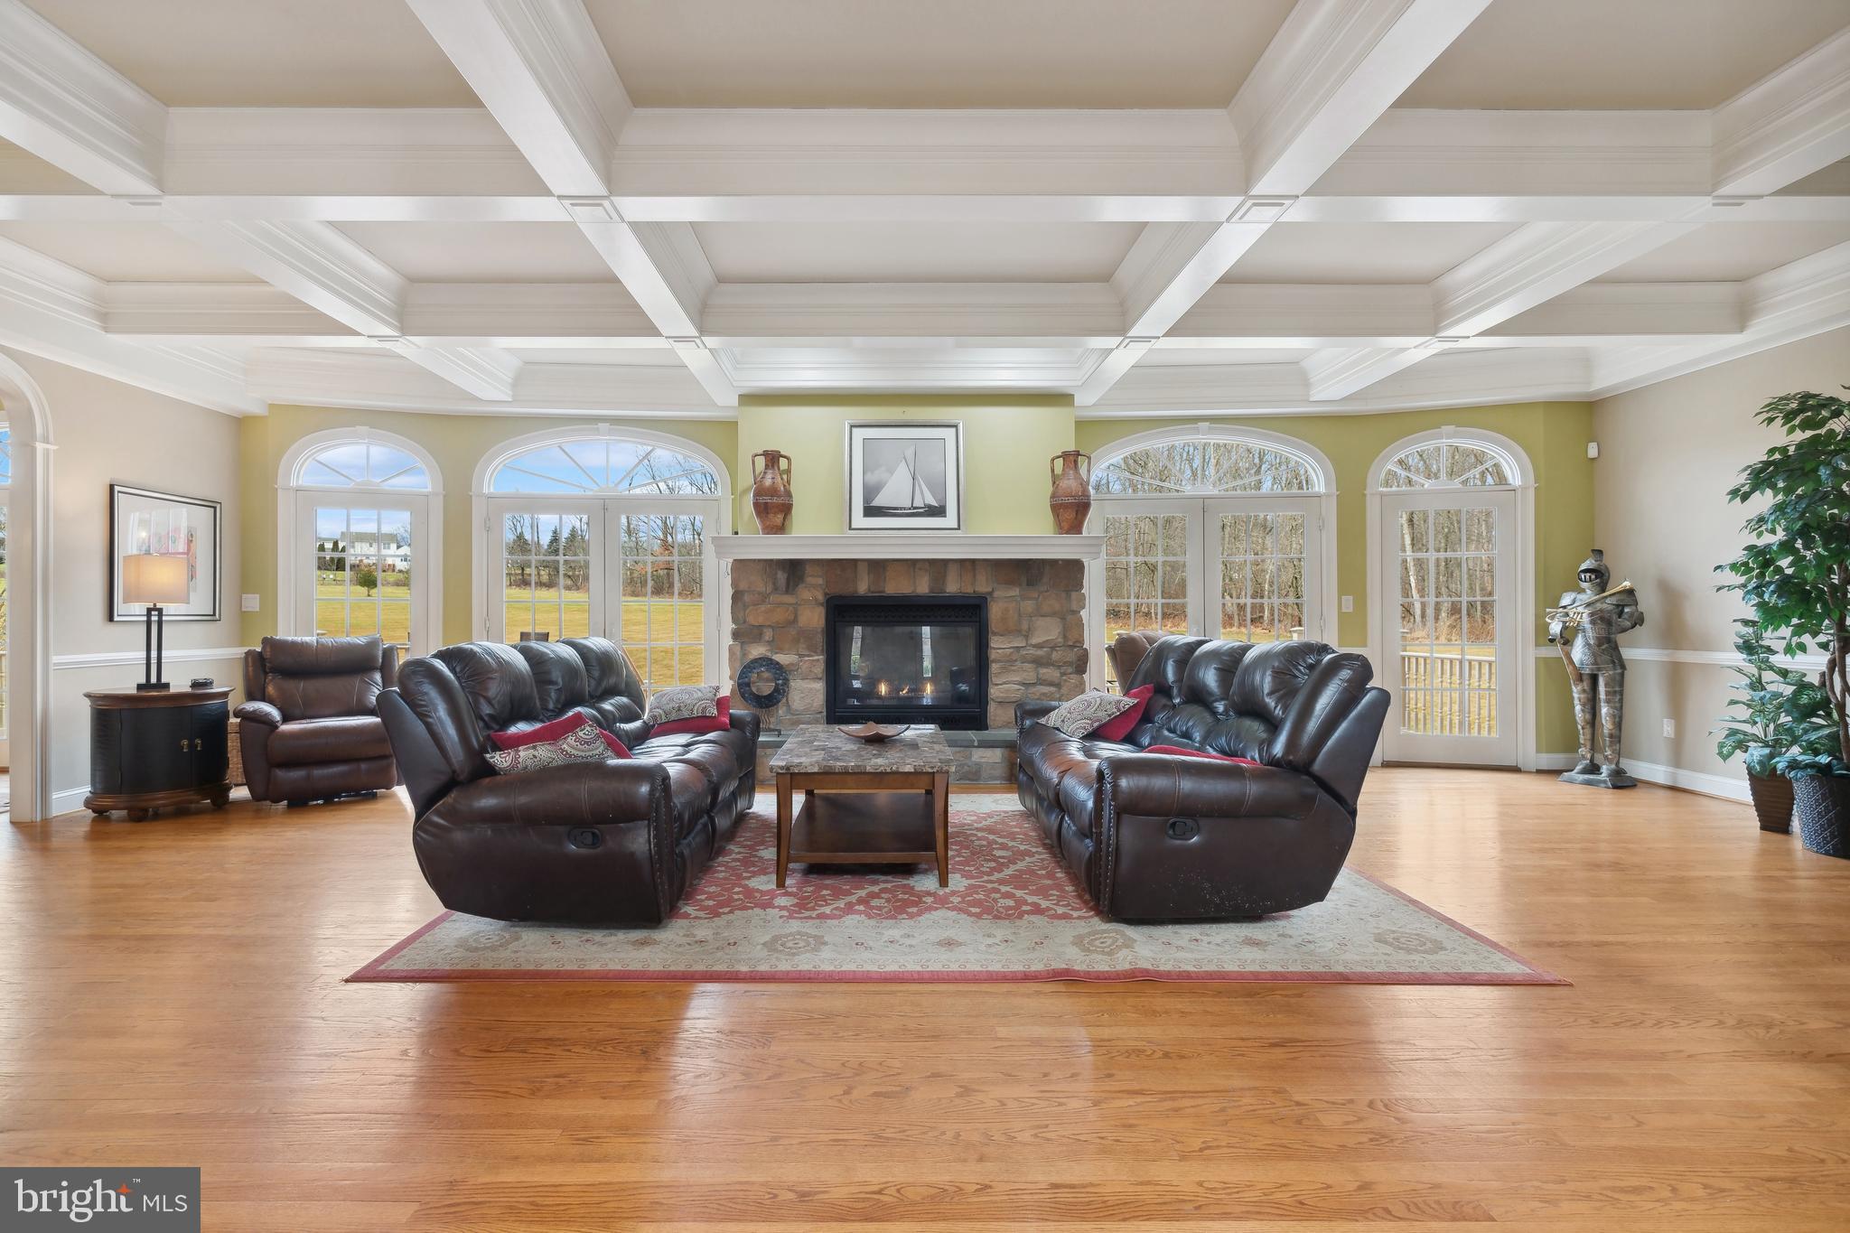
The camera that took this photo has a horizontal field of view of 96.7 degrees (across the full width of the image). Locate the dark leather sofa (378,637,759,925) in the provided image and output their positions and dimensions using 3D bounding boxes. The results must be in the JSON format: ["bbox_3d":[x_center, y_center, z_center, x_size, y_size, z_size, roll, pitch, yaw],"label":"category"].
[{"bbox_3d":[-1.435,0.605,3.860,1.050,1.000,1.920,0,0,-1],"label":"dark leather sofa"}]

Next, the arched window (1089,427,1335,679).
[{"bbox_3d":[2.190,-0.170,6.440,1.960,2.620,0.120,0,0,4],"label":"arched window"}]

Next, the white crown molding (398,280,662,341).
[{"bbox_3d":[-2.283,-1.765,4.750,1.530,0.280,0.130,0,0,0],"label":"white crown molding"}]

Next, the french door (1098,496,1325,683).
[{"bbox_3d":[2.152,0.104,6.343,1.758,2.060,0.061,0,0,5],"label":"french door"}]

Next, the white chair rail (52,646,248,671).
[{"bbox_3d":[-4.888,0.266,5.258,0.030,0.079,1.266,0,0,0],"label":"white chair rail"}]

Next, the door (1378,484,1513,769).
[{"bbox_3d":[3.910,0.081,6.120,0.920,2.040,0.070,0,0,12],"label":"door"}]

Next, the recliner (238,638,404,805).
[{"bbox_3d":[-3.860,0.610,5.360,0.930,1.000,0.950,0,0,-37],"label":"recliner"}]

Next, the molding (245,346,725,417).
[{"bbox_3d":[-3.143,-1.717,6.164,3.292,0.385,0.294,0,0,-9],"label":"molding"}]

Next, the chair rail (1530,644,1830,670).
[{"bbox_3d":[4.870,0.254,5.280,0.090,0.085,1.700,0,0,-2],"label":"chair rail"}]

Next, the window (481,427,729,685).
[{"bbox_3d":[-2.510,-0.178,6.370,1.920,2.580,0.130,0,0,-7],"label":"window"}]

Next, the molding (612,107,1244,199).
[{"bbox_3d":[0.008,-1.773,3.135,2.462,0.274,0.122,0,0,0],"label":"molding"}]

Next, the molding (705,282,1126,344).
[{"bbox_3d":[-0.067,-1.773,4.751,2.472,0.274,0.122,0,0,0],"label":"molding"}]

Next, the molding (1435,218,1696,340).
[{"bbox_3d":[3.030,-1.747,4.060,0.330,0.255,1.380,0,0,-3],"label":"molding"}]

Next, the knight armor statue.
[{"bbox_3d":[4.550,0.335,5.570,0.360,1.590,0.540,0,0,-42],"label":"knight armor statue"}]

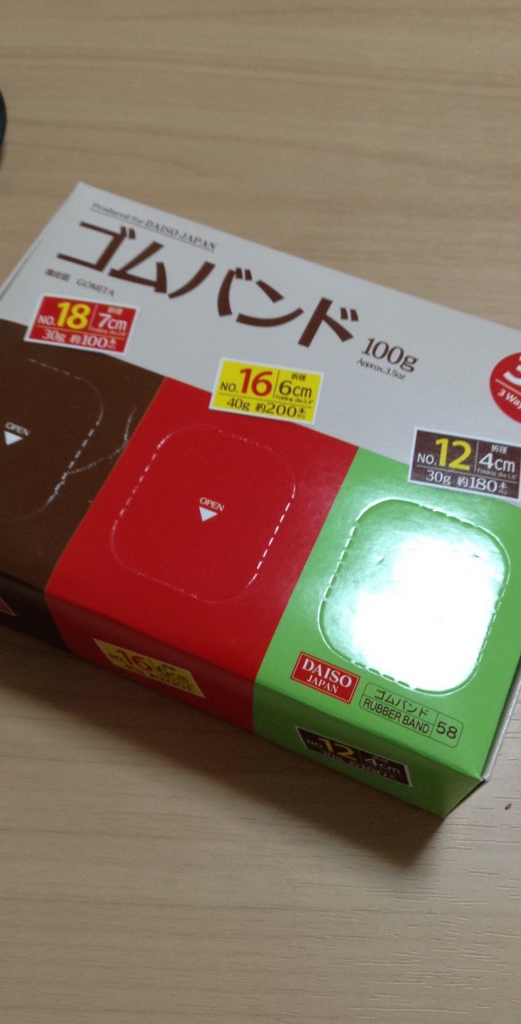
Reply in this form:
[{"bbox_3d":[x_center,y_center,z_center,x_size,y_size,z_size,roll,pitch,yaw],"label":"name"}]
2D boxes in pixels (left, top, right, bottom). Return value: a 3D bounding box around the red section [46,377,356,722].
[{"bbox_3d":[-0.010,0.009,0.198,0.041,0.036,0.051,21,65,10],"label":"red section"}]

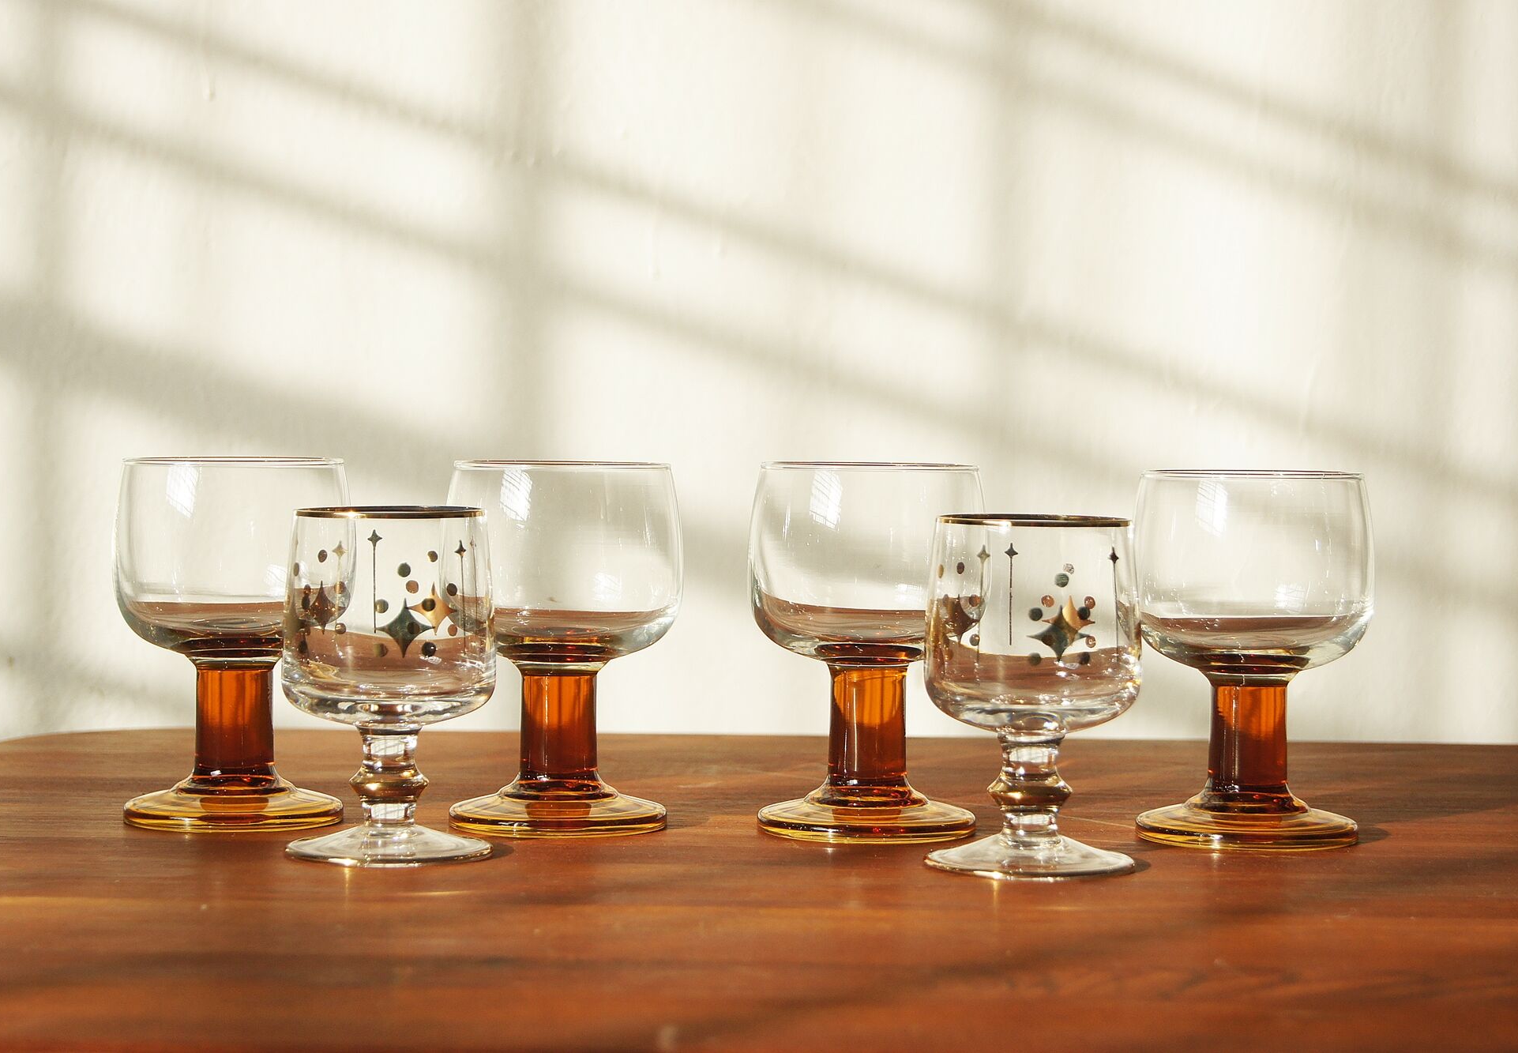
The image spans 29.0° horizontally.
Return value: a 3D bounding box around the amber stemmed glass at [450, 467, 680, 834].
[{"bbox_3d":[-0.065,0.039,0.978,0.078,0.120,0.078,1,3,0],"label":"amber stemmed glass"}]

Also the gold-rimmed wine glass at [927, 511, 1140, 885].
[{"bbox_3d":[0.084,0.051,0.899,0.066,0.106,0.066,1,3,0],"label":"gold-rimmed wine glass"}]

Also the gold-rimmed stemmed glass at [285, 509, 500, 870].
[{"bbox_3d":[-0.115,0.048,0.913,0.066,0.106,0.066,1,3,0],"label":"gold-rimmed stemmed glass"}]

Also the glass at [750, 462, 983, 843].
[{"bbox_3d":[0.036,0.040,0.973,0.078,0.120,0.078,1,3,0],"label":"glass"}]

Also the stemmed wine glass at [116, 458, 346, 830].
[{"bbox_3d":[-0.175,0.037,0.983,0.078,0.120,0.078,1,3,0],"label":"stemmed wine glass"}]

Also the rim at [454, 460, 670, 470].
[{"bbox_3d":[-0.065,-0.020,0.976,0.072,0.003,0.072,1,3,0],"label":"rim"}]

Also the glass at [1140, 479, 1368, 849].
[{"bbox_3d":[0.162,0.042,0.967,0.078,0.120,0.078,1,3,0],"label":"glass"}]

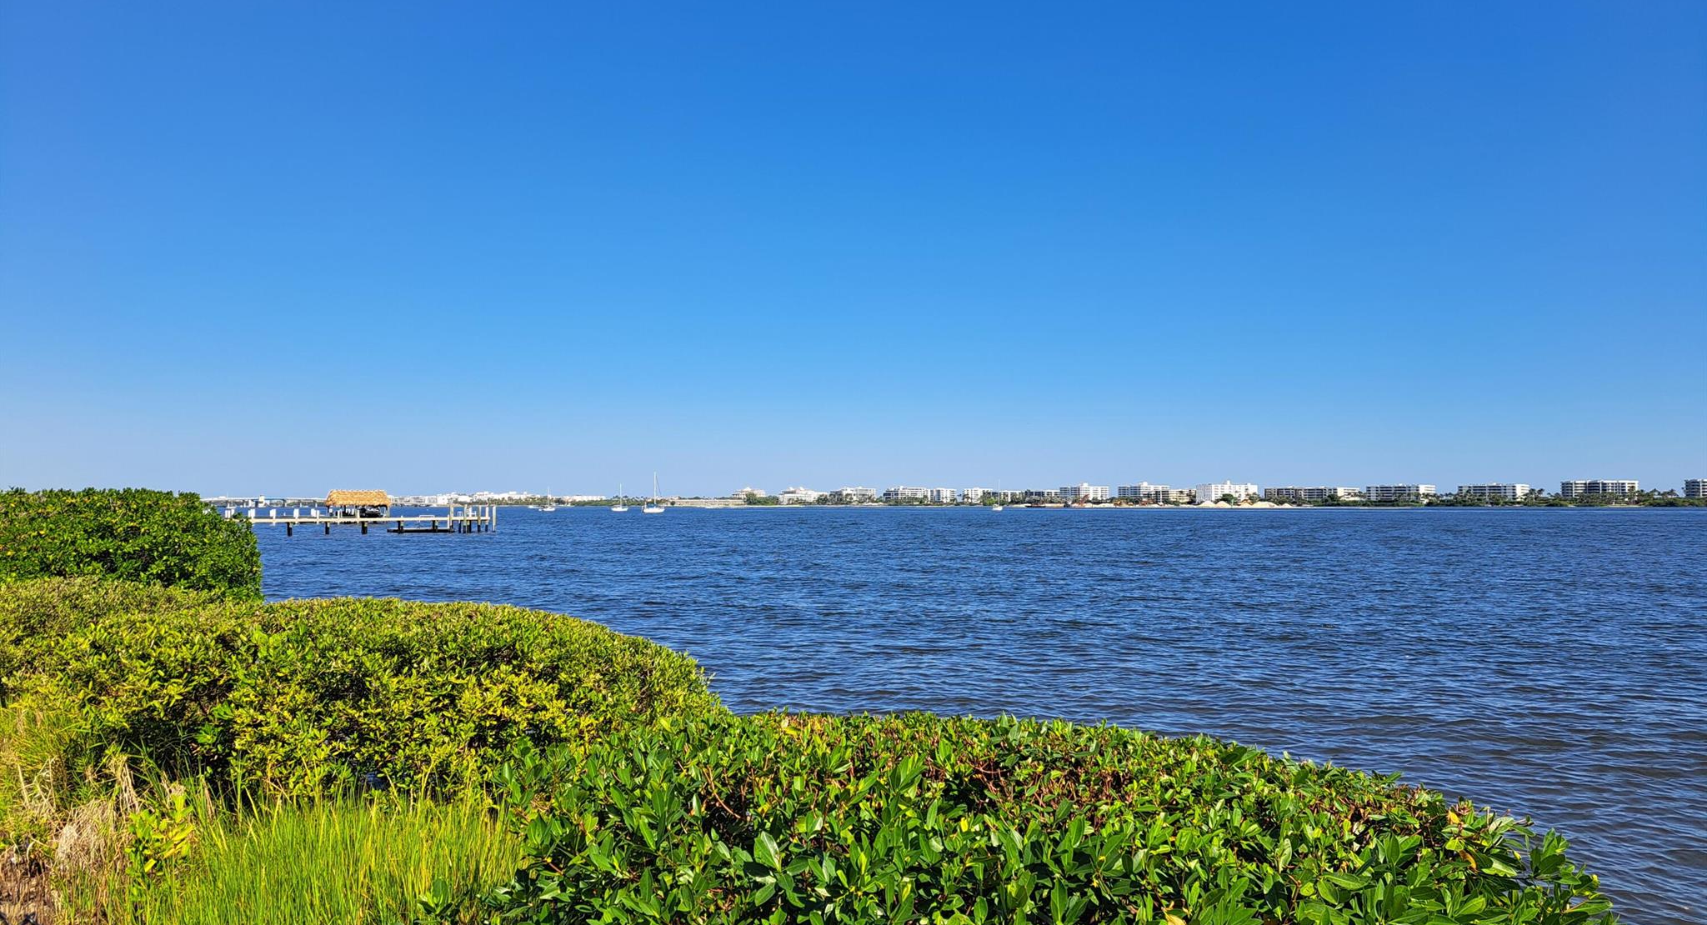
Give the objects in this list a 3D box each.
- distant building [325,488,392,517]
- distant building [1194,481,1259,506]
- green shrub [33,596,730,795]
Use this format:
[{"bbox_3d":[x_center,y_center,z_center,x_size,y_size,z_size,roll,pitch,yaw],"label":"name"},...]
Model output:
[{"bbox_3d":[-48.936,4.179,117.000,5.200,2.800,3.600,1,-2,-34],"label":"distant building"},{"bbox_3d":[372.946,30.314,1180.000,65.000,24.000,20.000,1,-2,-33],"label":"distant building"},{"bbox_3d":[-4.277,2.002,10.800,5.300,1.350,3.000,1,-2,-15],"label":"green shrub"}]

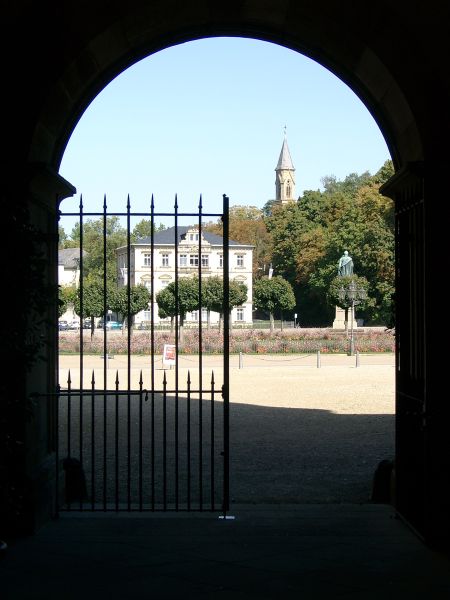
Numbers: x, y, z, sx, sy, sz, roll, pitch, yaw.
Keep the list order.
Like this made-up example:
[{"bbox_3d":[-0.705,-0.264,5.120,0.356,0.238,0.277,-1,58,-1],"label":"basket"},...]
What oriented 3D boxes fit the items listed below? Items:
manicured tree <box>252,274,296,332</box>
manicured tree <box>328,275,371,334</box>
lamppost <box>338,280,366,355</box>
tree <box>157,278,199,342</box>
[{"bbox_3d":[4.421,0.402,113.000,3.840,5.269,3.840,0,-1,0],"label":"manicured tree"},{"bbox_3d":[10.036,0.504,102.000,3.386,5.119,3.386,0,-1,0],"label":"manicured tree"},{"bbox_3d":[7.658,1.081,76.000,1.682,4.505,1.682,0,-1,0],"label":"lamppost"},{"bbox_3d":[-3.809,0.726,102.000,3.345,5.240,3.345,0,-1,0],"label":"tree"}]

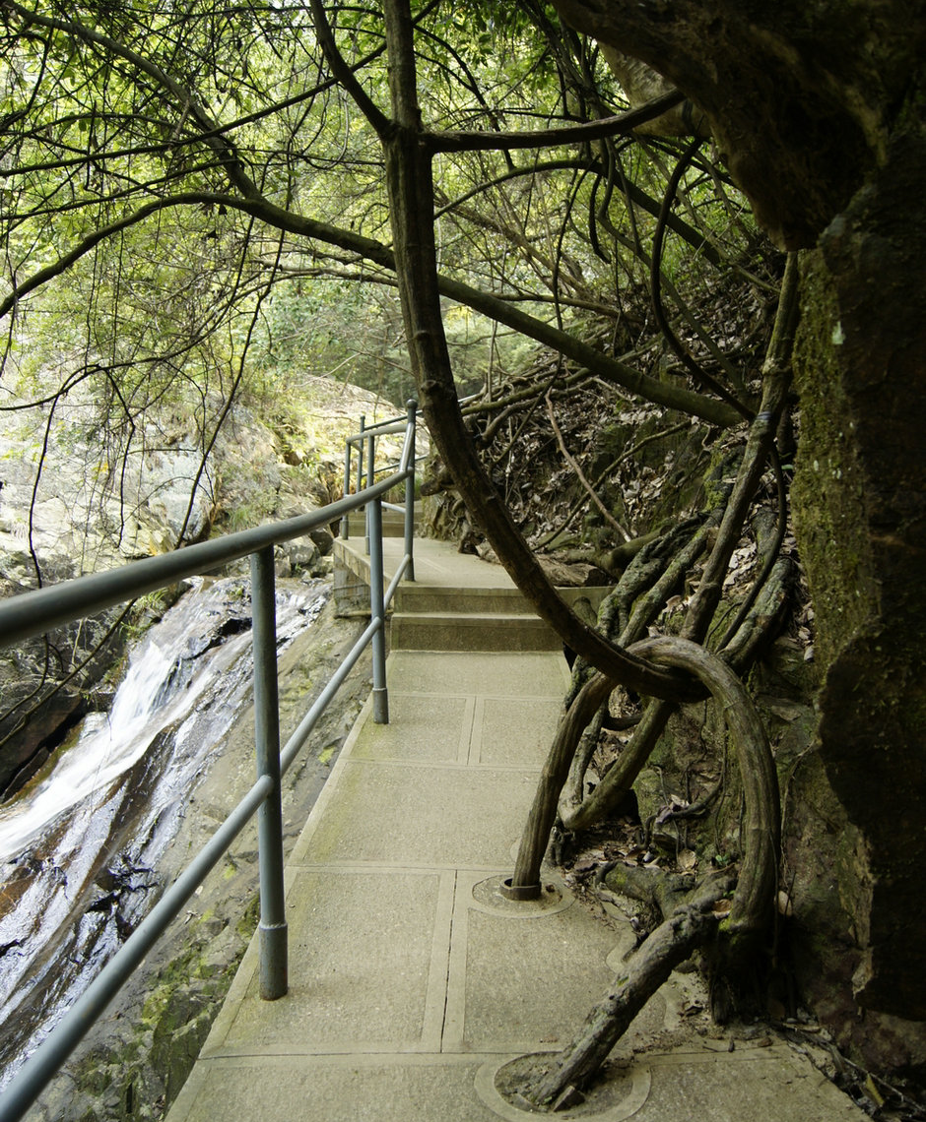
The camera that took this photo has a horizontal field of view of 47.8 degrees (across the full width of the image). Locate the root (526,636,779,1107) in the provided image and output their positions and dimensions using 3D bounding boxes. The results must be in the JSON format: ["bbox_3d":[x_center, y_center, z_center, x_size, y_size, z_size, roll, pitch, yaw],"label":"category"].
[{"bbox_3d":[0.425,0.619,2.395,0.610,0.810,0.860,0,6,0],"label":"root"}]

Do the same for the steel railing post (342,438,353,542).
[{"bbox_3d":[-1.158,-0.712,10.338,0.062,1.020,0.062,0,6,0],"label":"steel railing post"}]

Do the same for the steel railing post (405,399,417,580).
[{"bbox_3d":[-0.354,-0.476,7.116,0.072,1.230,0.072,0,6,0],"label":"steel railing post"}]

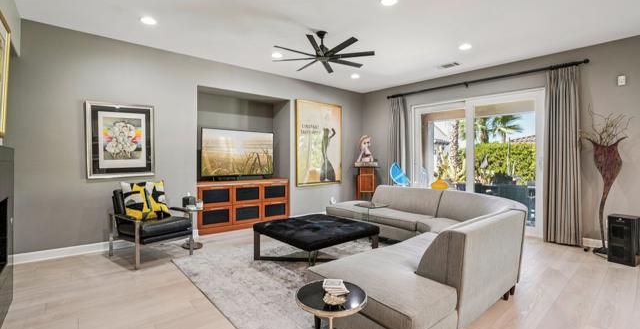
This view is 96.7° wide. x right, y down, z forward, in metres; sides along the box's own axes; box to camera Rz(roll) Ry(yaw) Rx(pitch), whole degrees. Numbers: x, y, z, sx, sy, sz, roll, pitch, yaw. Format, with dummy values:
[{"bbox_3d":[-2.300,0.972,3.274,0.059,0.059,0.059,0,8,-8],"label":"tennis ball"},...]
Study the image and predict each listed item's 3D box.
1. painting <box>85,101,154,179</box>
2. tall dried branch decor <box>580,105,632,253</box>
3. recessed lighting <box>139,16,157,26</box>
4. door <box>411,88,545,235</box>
[{"bbox_3d":[-2.837,-0.344,4.097,0.811,1.052,0.046,-1,2,-40],"label":"painting"},{"bbox_3d":[3.895,0.218,3.906,0.415,2.050,0.495,-1,2,-40],"label":"tall dried branch decor"},{"bbox_3d":[-2.085,-1.749,3.459,0.185,0.029,0.185,-1,2,-40],"label":"recessed lighting"},{"bbox_3d":[2.864,-0.036,5.555,0.121,2.446,2.419,-1,2,-40],"label":"door"}]

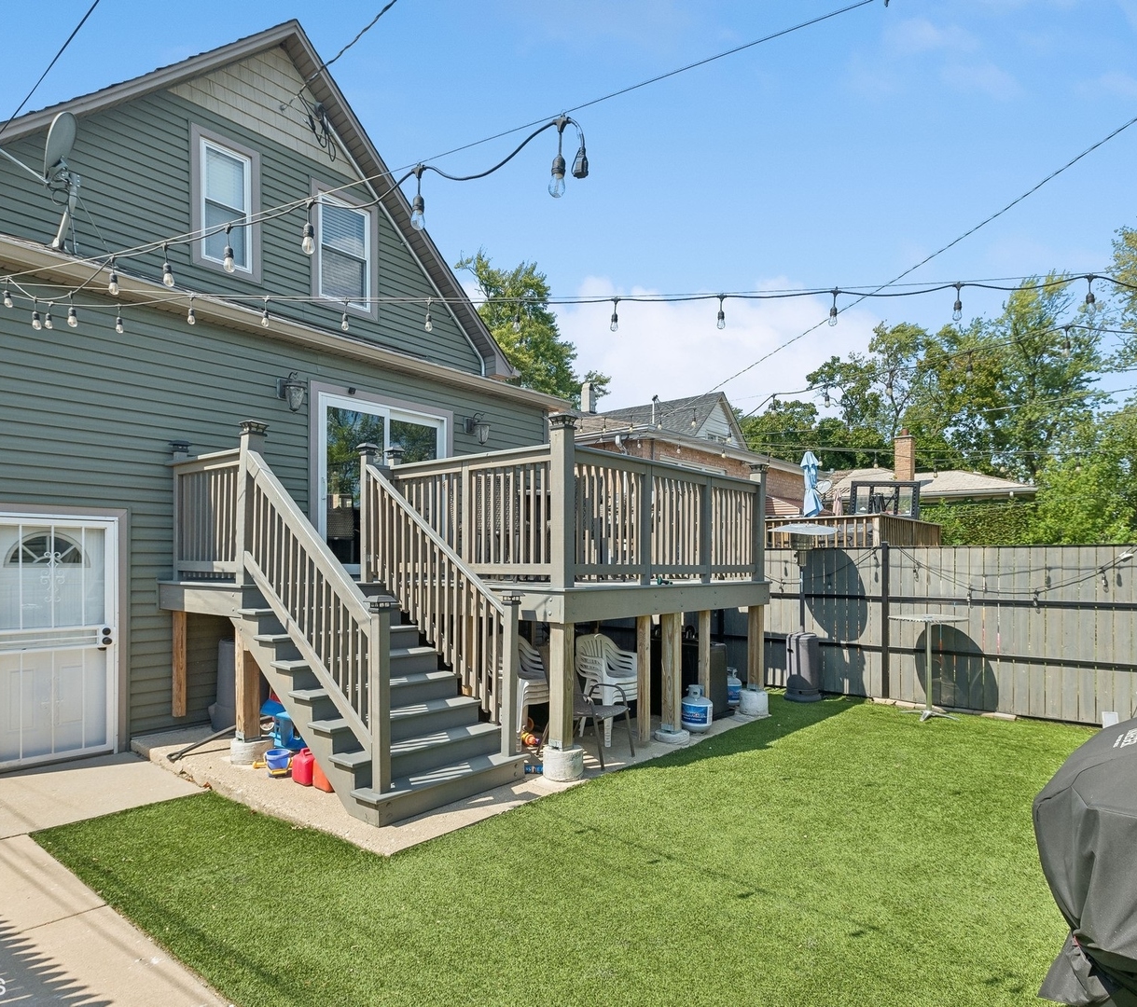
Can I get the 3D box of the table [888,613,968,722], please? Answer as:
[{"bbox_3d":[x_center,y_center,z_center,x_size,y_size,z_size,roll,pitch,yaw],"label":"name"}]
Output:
[{"bbox_3d":[3.919,1.775,7.800,0.770,1.070,0.770,-1,-3,17],"label":"table"}]

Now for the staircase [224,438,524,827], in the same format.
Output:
[{"bbox_3d":[-1.478,0.800,5.500,1.950,2.550,1.360,-2,-3,39],"label":"staircase"}]

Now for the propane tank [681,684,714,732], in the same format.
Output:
[{"bbox_3d":[1.254,1.995,6.950,0.310,0.460,0.310,0,-3,10],"label":"propane tank"}]

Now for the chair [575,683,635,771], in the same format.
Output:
[{"bbox_3d":[0.135,1.683,6.030,0.700,0.900,0.580,-2,-3,39],"label":"chair"}]

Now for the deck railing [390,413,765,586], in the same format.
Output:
[{"bbox_3d":[0.271,0.110,7.450,2.120,1.280,3.600,-2,-3,39],"label":"deck railing"}]

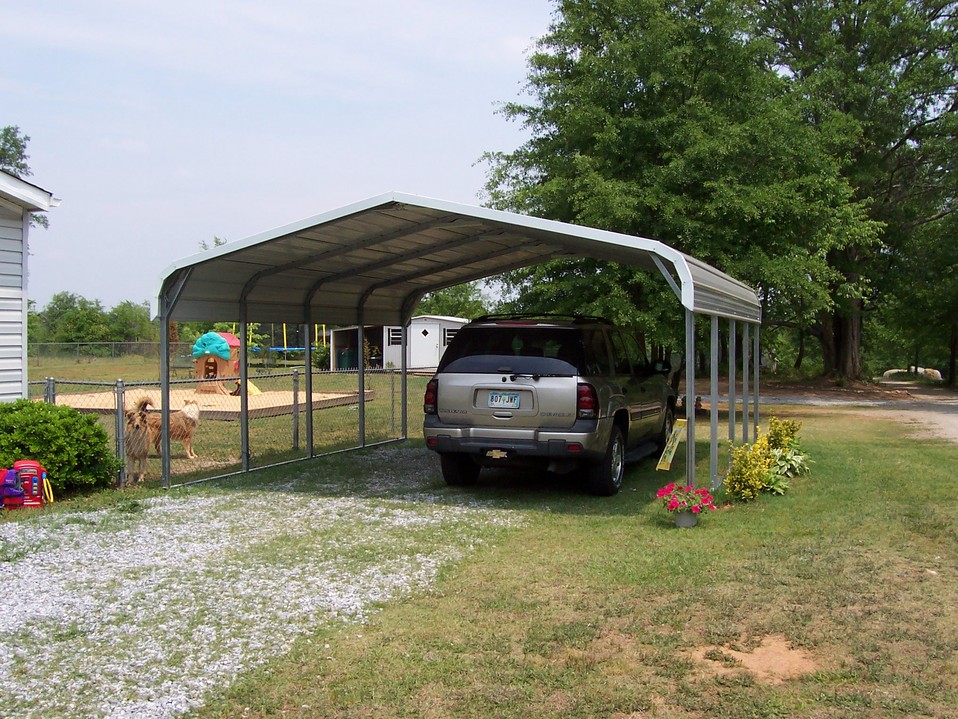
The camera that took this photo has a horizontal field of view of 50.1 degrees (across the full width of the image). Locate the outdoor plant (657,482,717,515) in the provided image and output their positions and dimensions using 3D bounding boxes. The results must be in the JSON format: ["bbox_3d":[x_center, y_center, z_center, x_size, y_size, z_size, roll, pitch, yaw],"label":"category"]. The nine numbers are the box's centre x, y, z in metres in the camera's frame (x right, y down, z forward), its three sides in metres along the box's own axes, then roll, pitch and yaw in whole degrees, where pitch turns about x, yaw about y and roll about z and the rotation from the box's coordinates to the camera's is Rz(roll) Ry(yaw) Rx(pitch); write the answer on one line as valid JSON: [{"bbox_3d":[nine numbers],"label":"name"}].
[{"bbox_3d":[1.730,1.159,8.539,0.499,0.280,0.460,0,1,0],"label":"outdoor plant"}]

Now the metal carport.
[{"bbox_3d":[0.318,-0.181,12.809,5.687,3.001,6.360,0,1,20],"label":"metal carport"}]

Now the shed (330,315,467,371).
[{"bbox_3d":[-3.373,-0.769,47.797,6.150,2.500,4.600,0,1,3],"label":"shed"}]

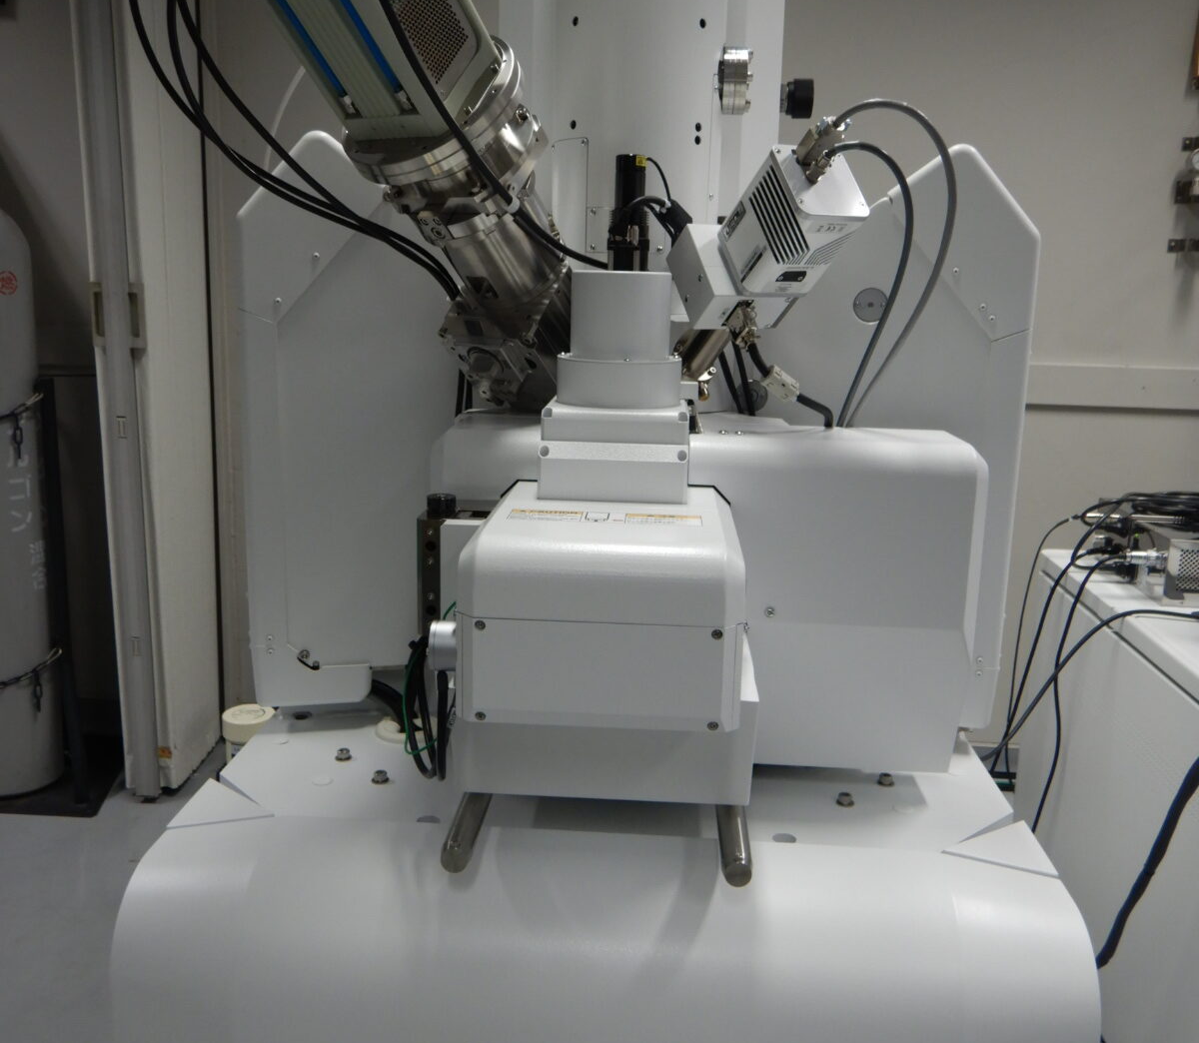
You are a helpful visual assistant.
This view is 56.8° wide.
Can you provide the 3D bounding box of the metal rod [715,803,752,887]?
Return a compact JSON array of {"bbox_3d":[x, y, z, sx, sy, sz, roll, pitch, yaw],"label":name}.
[{"bbox_3d":[0.121,0.285,1.007,0.025,0.025,0.138,2,11,3],"label":"metal rod"}]

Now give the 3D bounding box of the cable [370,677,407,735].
[{"bbox_3d":[-0.244,0.214,1.286,0.037,0.061,0.050,2,11,3],"label":"cable"}]

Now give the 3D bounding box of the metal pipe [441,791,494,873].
[{"bbox_3d":[-0.117,0.274,1.007,0.025,0.025,0.138,2,11,3],"label":"metal pipe"}]

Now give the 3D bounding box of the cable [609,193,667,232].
[{"bbox_3d":[0.038,-0.296,1.064,0.055,0.034,0.030,2,11,3],"label":"cable"}]

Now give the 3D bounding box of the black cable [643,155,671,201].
[{"bbox_3d":[0.056,-0.331,1.067,0.026,0.042,0.018,2,11,3],"label":"black cable"}]

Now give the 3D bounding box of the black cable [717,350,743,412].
[{"bbox_3d":[0.147,-0.158,1.242,0.026,0.069,0.025,2,11,3],"label":"black cable"}]

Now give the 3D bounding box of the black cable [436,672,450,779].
[{"bbox_3d":[-0.149,0.193,1.053,0.011,0.105,0.035,2,11,3],"label":"black cable"}]

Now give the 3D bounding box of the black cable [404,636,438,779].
[{"bbox_3d":[-0.171,0.179,1.066,0.028,0.137,0.050,2,11,3],"label":"black cable"}]

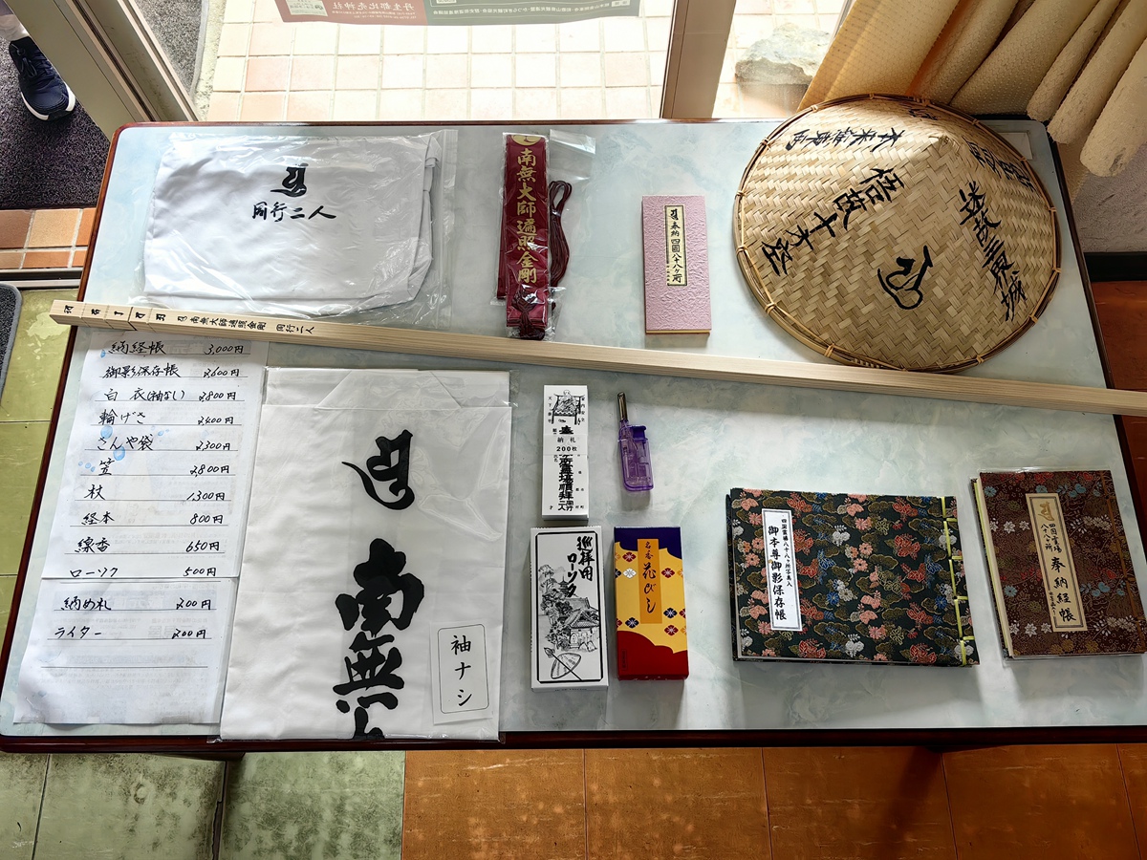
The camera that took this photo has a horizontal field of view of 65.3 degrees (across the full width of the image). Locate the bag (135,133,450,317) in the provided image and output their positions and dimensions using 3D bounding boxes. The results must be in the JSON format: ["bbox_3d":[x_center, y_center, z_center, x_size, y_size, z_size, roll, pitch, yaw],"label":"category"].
[{"bbox_3d":[-0.339,-0.254,1.097,0.345,0.025,0.247,0,69,0],"label":"bag"}]

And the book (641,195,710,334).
[{"bbox_3d":[0.124,-0.202,1.085,0.076,0.011,0.186,0,69,0],"label":"book"}]

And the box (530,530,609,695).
[{"bbox_3d":[-0.005,0.185,0.922,0.075,0.045,0.160,-2,69,0],"label":"box"}]

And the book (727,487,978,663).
[{"bbox_3d":[0.288,0.154,0.942,0.242,0.027,0.177,1,69,1],"label":"book"}]

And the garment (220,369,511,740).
[{"bbox_3d":[-0.212,0.121,0.962,0.277,0.015,0.396,0,69,0],"label":"garment"}]

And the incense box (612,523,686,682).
[{"bbox_3d":[0.079,0.179,0.926,0.068,0.040,0.150,-1,69,0],"label":"incense box"}]

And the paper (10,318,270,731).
[{"bbox_3d":[-0.463,0.088,0.981,0.210,0.003,0.444,-1,69,0],"label":"paper"}]

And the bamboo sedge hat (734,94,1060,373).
[{"bbox_3d":[0.399,-0.280,1.035,0.398,0.158,0.398,-1,69,0],"label":"bamboo sedge hat"}]

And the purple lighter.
[{"bbox_3d":[0.068,0.012,1.002,0.031,0.015,0.117,-5,70,-2],"label":"purple lighter"}]

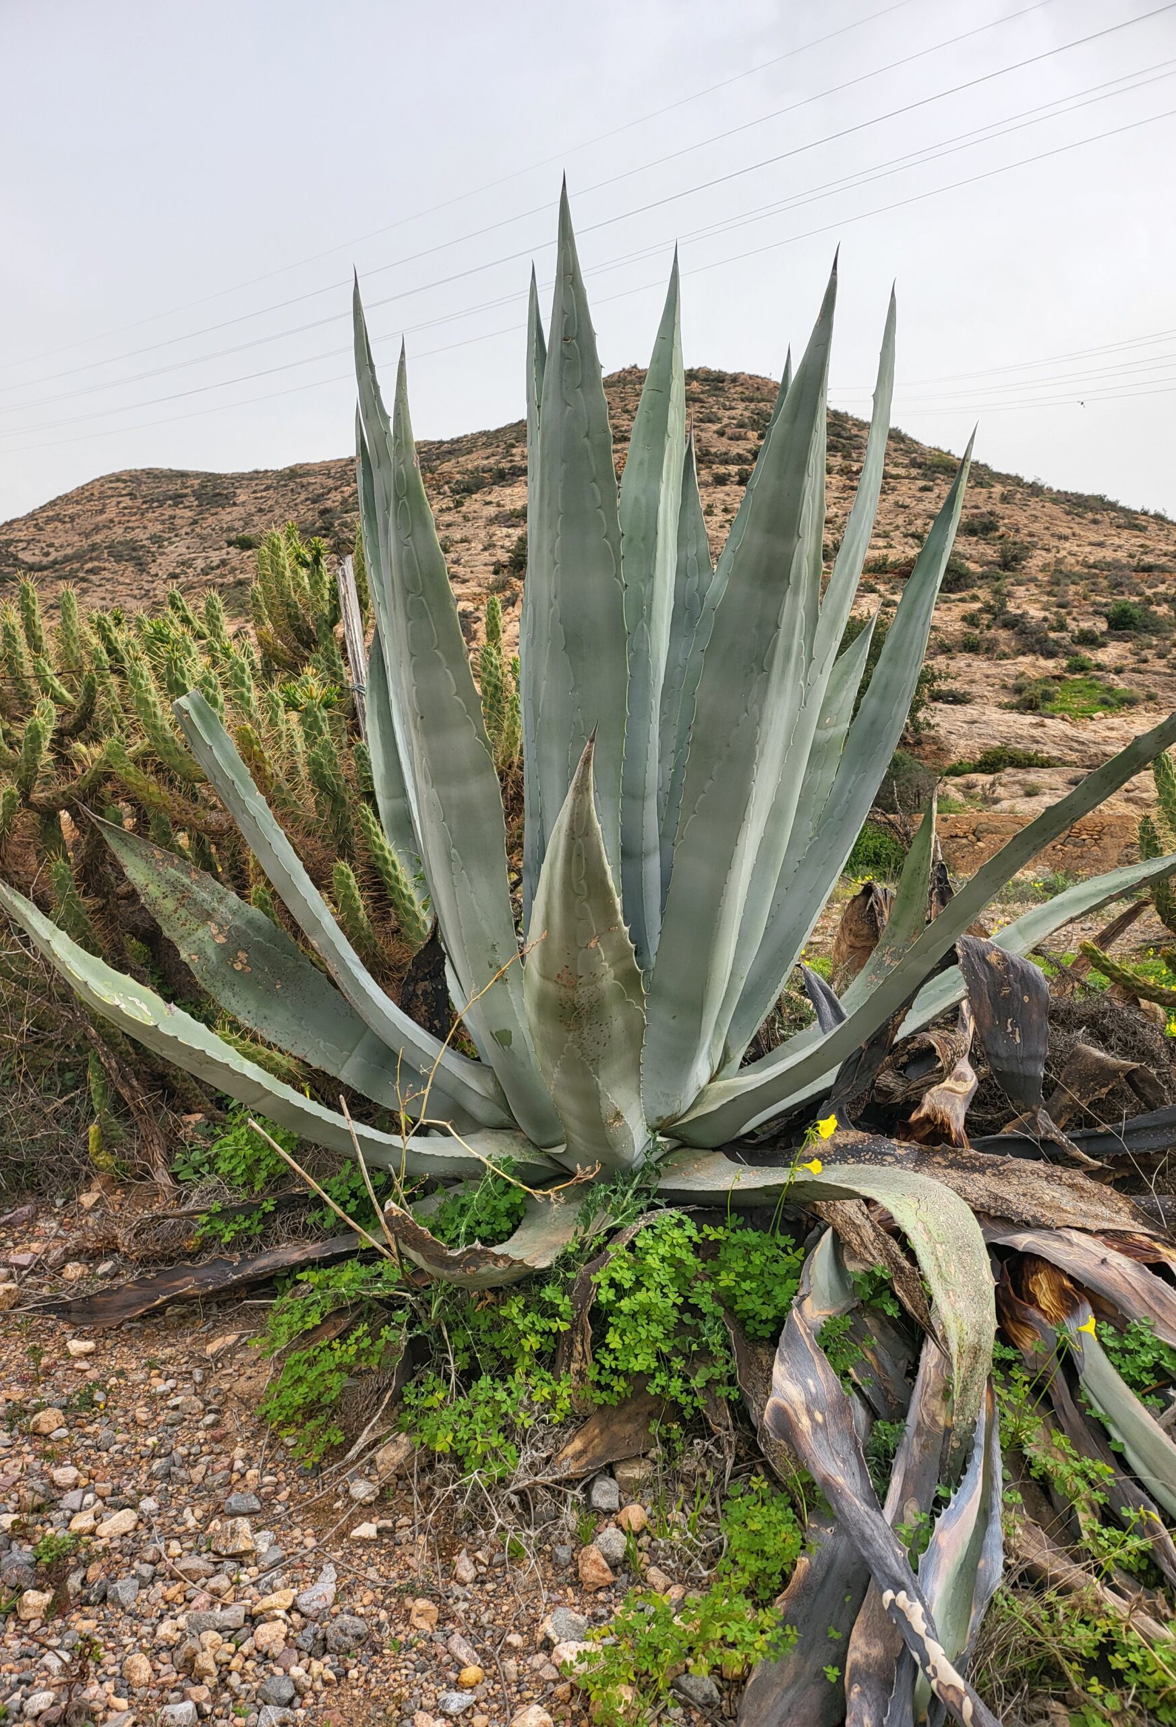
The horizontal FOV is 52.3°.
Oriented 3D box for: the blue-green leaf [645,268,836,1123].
[{"bbox_3d":[0.274,-0.261,2.050,0.200,1.473,0.140,7,7,-20],"label":"blue-green leaf"}]

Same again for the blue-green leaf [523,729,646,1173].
[{"bbox_3d":[0.008,0.161,1.910,0.190,0.748,0.120,-1,20,0],"label":"blue-green leaf"}]

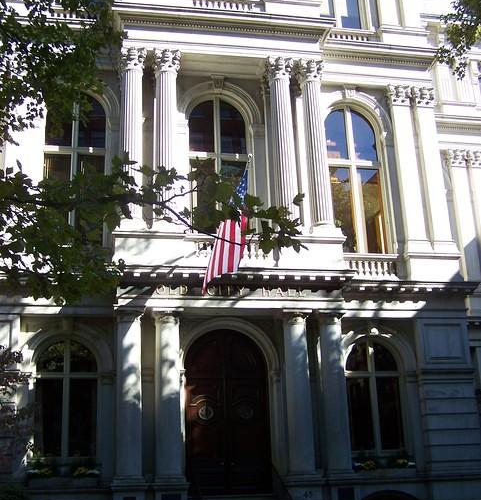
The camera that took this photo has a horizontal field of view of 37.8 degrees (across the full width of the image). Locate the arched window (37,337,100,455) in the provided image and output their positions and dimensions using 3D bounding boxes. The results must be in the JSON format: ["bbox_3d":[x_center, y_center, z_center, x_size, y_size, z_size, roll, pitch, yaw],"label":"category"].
[{"bbox_3d":[-5.389,4.567,21.892,1.891,3.744,0.288,2,-19,-10],"label":"arched window"}]

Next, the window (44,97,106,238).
[{"bbox_3d":[-5.782,-2.963,24.532,2.064,5.568,0.288,2,-19,-10],"label":"window"}]

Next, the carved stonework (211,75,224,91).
[{"bbox_3d":[-0.822,-6.185,26.154,0.432,0.614,0.365,2,-19,-10],"label":"carved stonework"}]

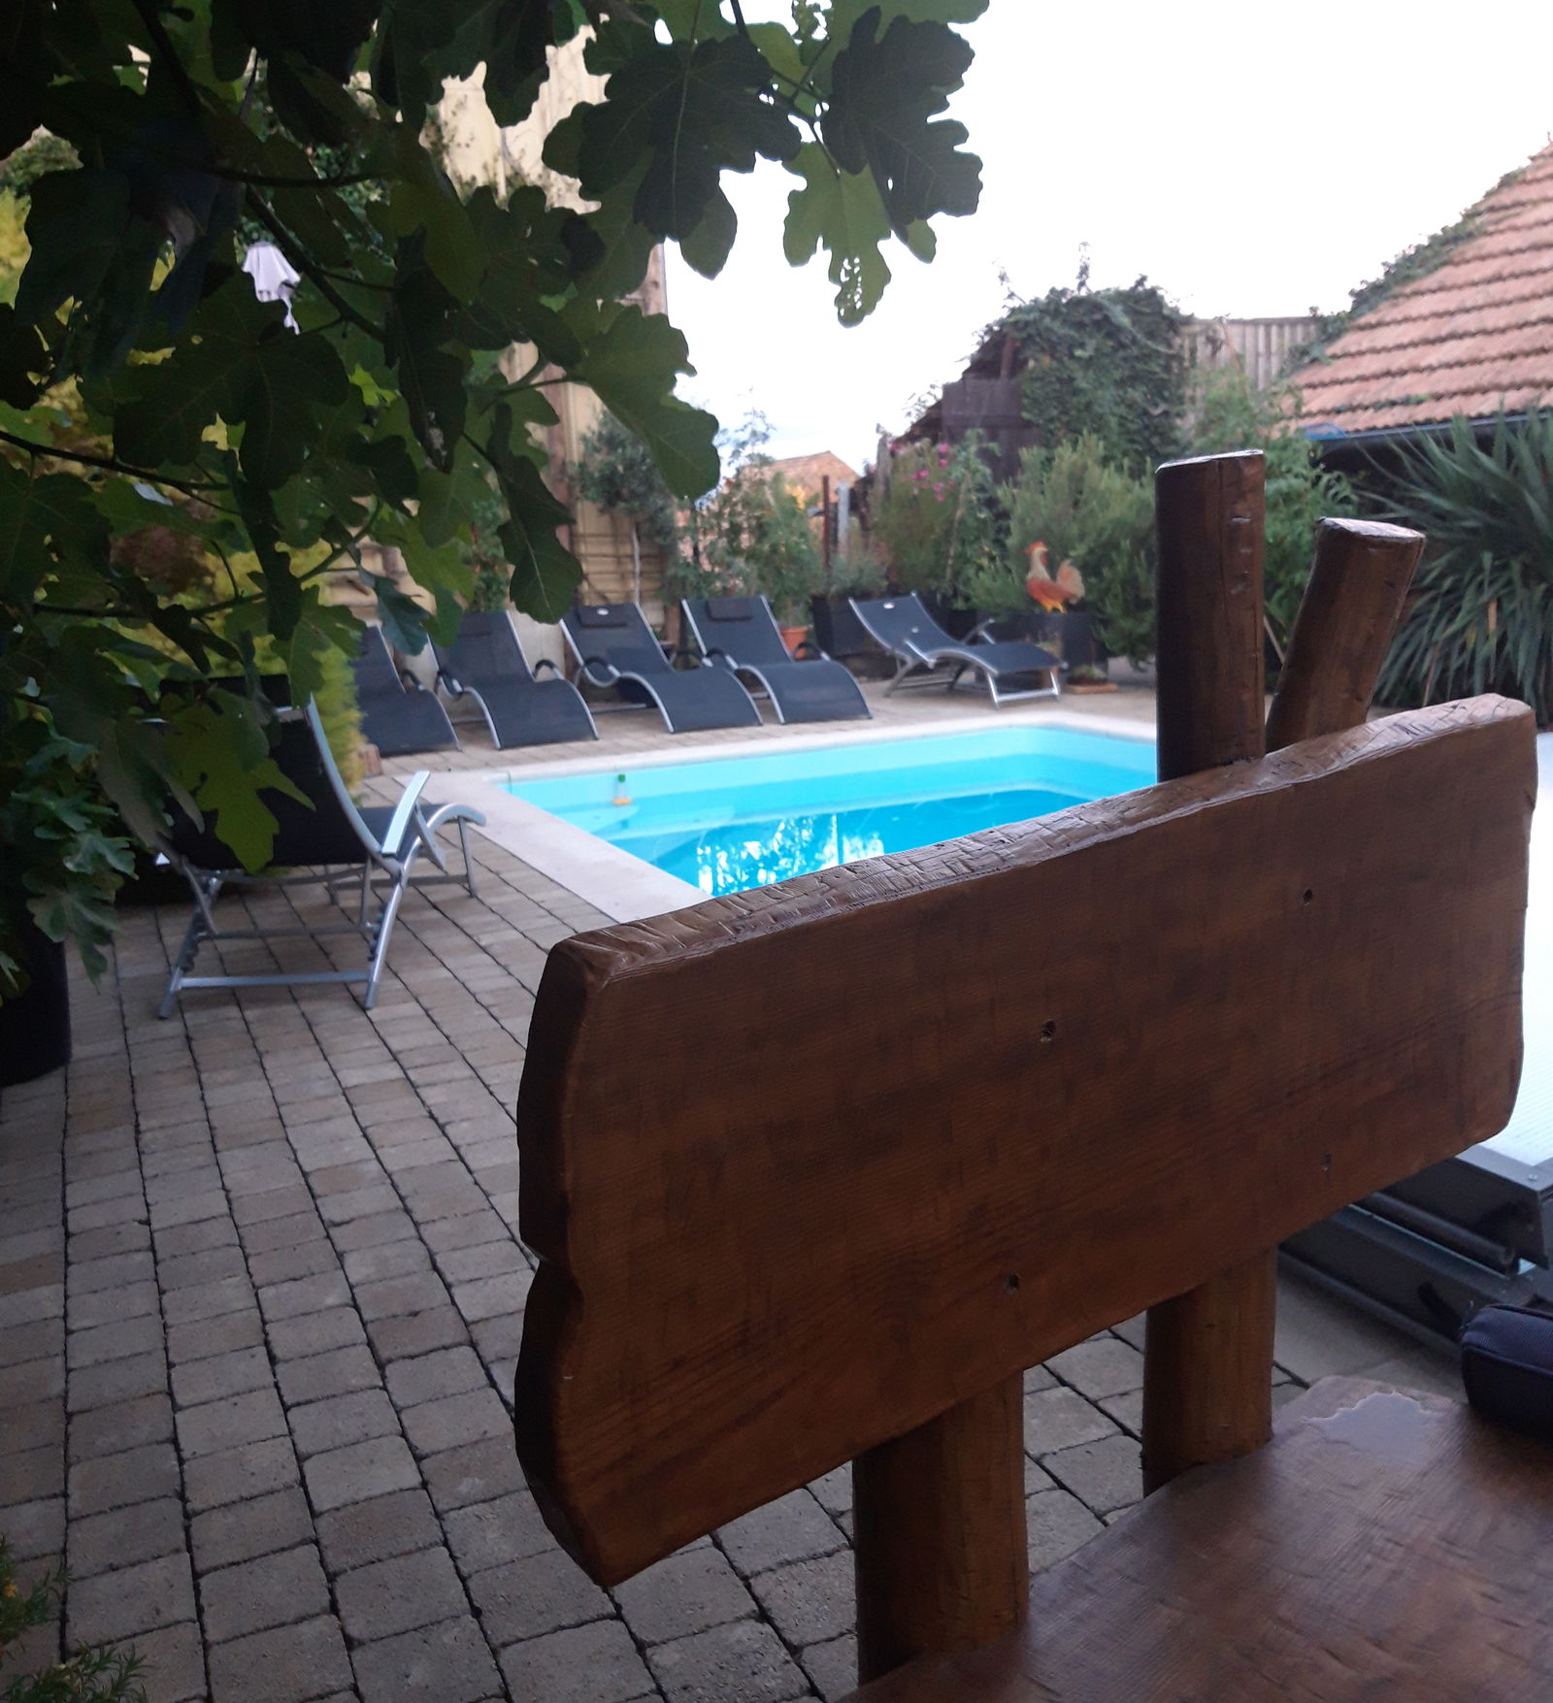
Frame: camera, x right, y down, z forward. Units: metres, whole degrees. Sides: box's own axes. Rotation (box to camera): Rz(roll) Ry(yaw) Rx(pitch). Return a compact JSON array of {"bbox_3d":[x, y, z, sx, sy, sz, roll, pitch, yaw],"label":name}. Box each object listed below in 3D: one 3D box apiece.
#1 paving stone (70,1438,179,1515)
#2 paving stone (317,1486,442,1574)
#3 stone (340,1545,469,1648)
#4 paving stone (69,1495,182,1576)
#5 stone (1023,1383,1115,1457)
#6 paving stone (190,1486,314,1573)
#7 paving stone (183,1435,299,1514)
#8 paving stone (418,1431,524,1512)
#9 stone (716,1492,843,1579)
[{"bbox_3d":[-0.878,0.875,2.103,0.138,0.060,0.138,-7,12,-23],"label":"paving stone"},{"bbox_3d":[-0.500,0.886,1.973,0.136,0.055,0.128,-7,13,-21],"label":"paving stone"},{"bbox_3d":[-0.443,0.909,1.851,0.134,0.055,0.132,-7,13,-21],"label":"stone"},{"bbox_3d":[-0.821,0.897,1.979,0.139,0.060,0.135,-7,12,-23],"label":"paving stone"},{"bbox_3d":[0.385,0.811,2.150,0.140,0.055,0.133,-7,13,-21],"label":"stone"},{"bbox_3d":[-0.635,0.848,1.895,0.135,0.050,0.125,-6,12,-23],"label":"paving stone"},{"bbox_3d":[-0.687,0.827,2.008,0.135,0.050,0.122,-6,12,-23],"label":"paving stone"},{"bbox_3d":[-0.390,0.858,2.089,0.140,0.055,0.130,-7,13,-21],"label":"paving stone"},{"bbox_3d":[0.002,0.836,1.860,0.135,0.050,0.130,-6,12,-23],"label":"stone"}]

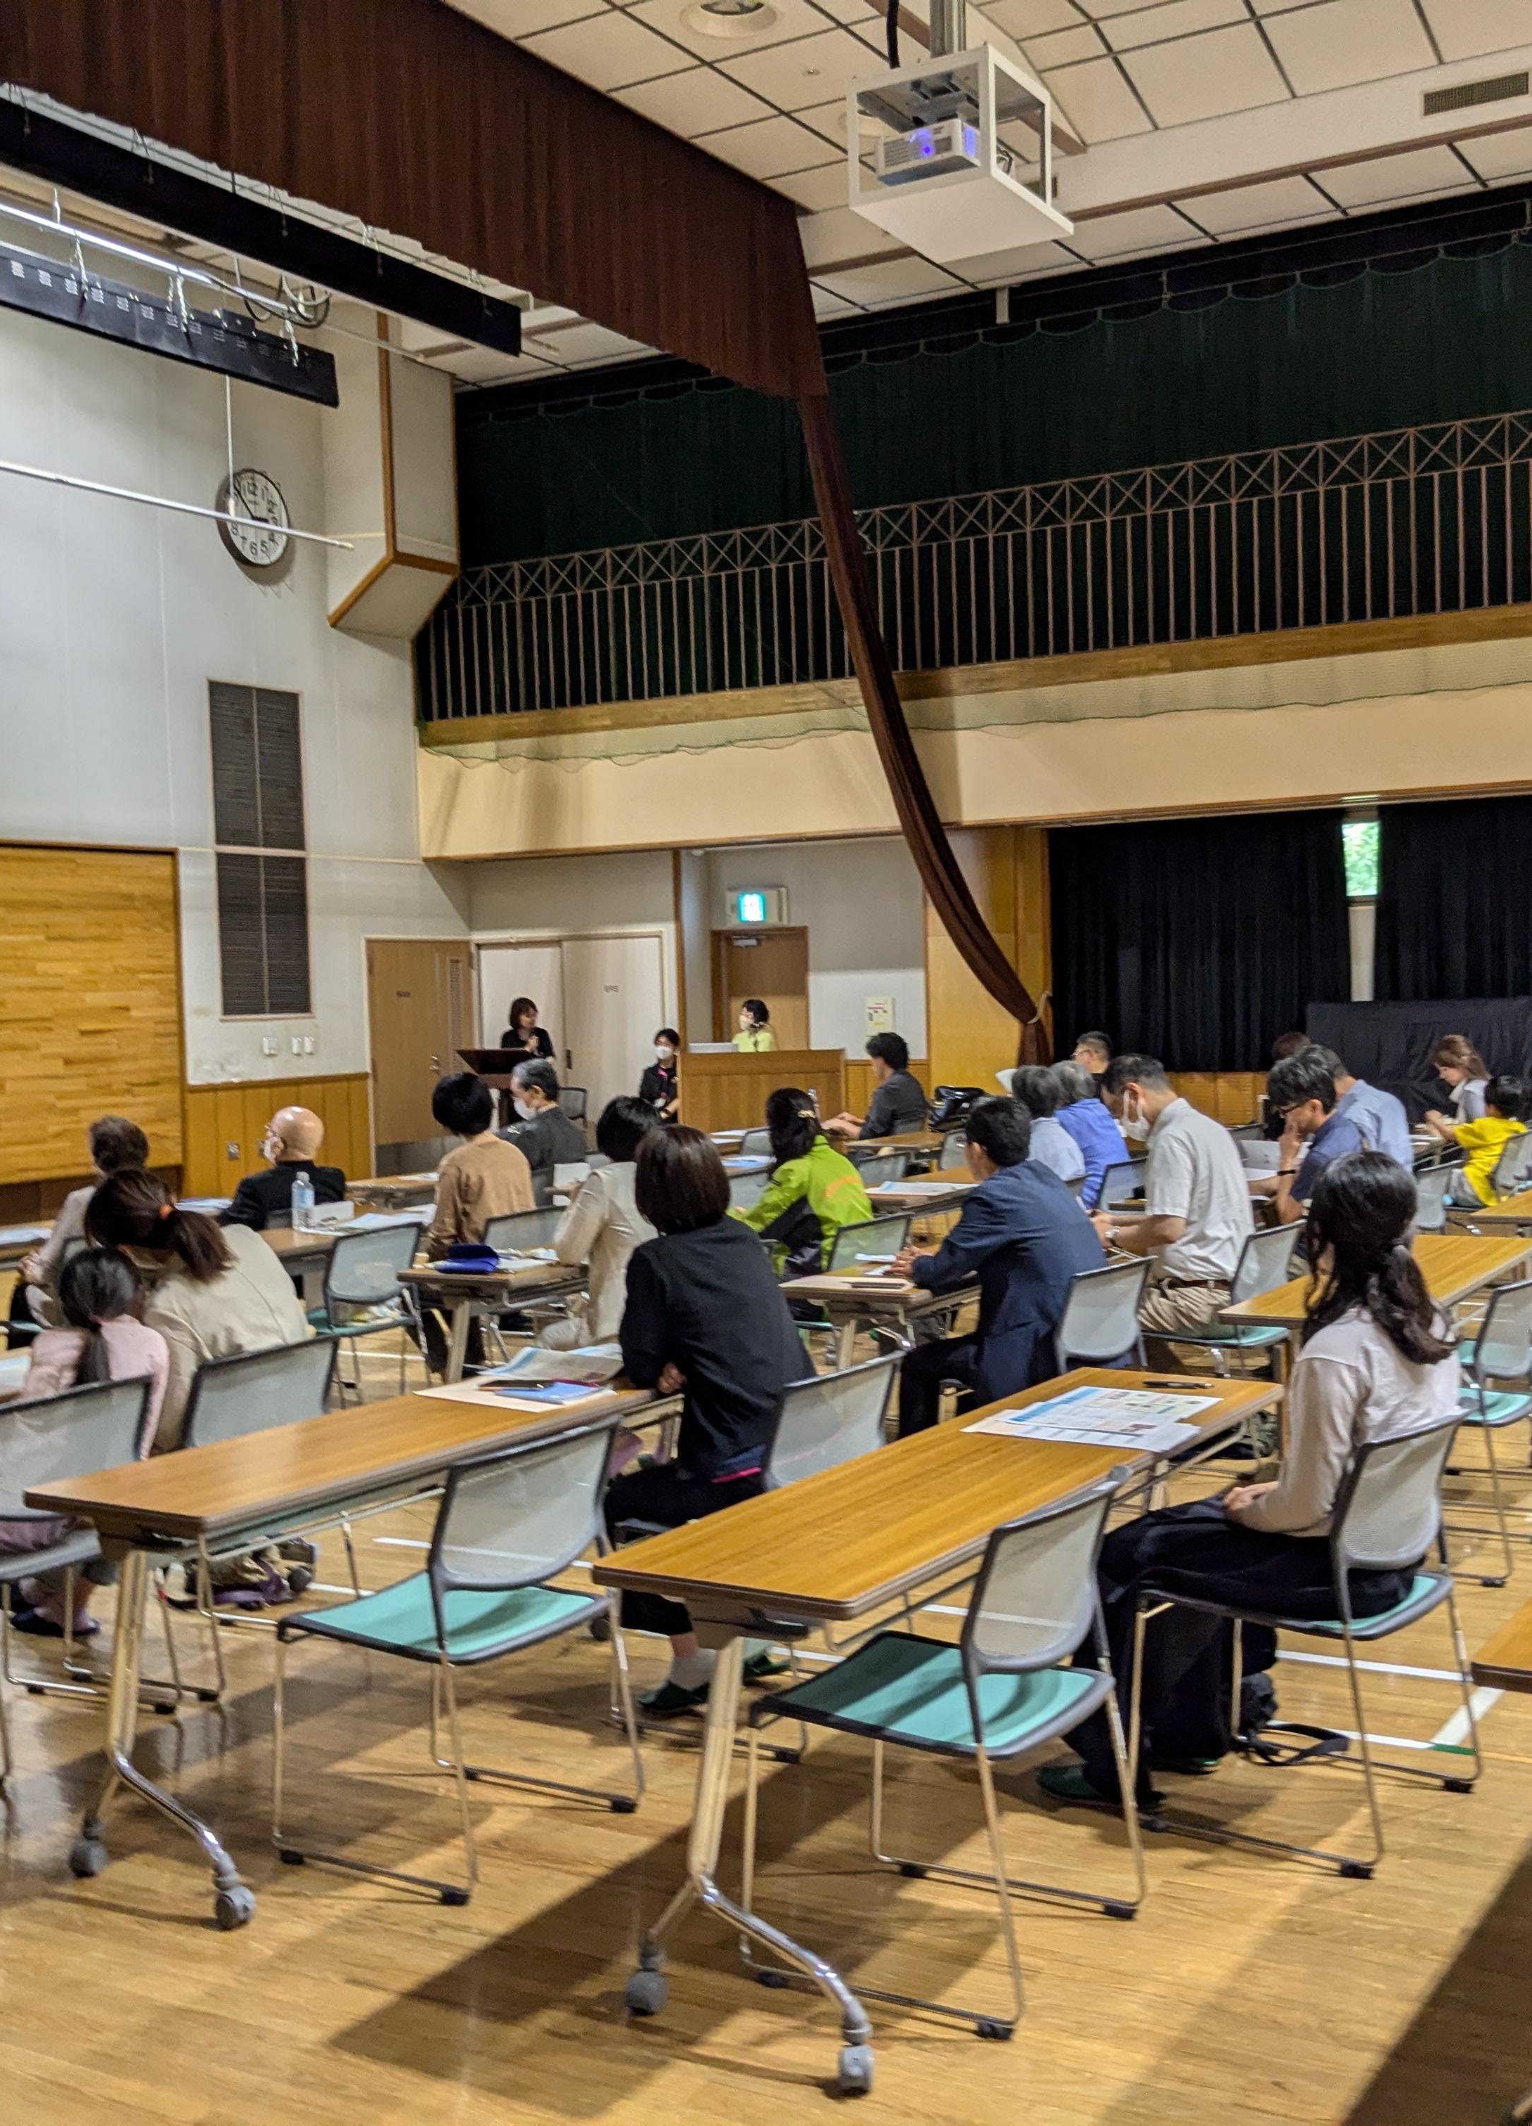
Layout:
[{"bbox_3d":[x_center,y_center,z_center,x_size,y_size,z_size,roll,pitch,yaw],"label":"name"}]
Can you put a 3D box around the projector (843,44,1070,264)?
[{"bbox_3d":[0.673,-3.131,7.646,0.530,0.440,0.640,0,2,31],"label":"projector"}]

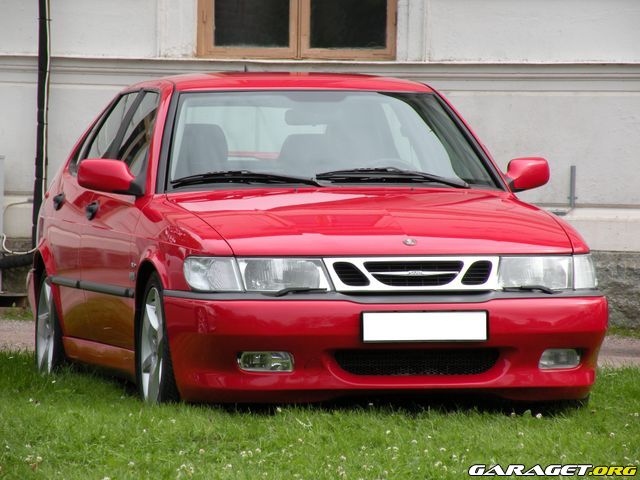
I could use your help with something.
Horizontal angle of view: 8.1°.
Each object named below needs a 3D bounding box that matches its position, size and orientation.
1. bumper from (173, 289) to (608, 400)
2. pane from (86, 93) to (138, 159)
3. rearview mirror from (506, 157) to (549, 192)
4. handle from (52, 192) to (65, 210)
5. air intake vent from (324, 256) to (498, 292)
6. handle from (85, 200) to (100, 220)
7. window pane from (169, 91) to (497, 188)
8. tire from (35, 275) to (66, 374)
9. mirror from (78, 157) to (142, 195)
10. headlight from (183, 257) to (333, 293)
[{"bbox_3d":[0.314,0.399,16.985,1.710,0.410,0.650,0,0,-13],"label":"bumper"},{"bbox_3d":[-0.905,-0.435,19.301,0.050,0.410,0.600,24,-5,-12],"label":"pane"},{"bbox_3d":[0.831,-0.265,18.578,0.250,0.155,0.190,0,0,-13],"label":"rearview mirror"},{"bbox_3d":[-1.134,-0.167,19.486,0.055,0.080,0.200,0,0,-13],"label":"handle"},{"bbox_3d":[0.356,0.124,16.794,0.670,0.140,0.120,0,0,-13],"label":"air intake vent"},{"bbox_3d":[-0.943,-0.128,18.637,0.055,0.085,0.200,0,0,-13],"label":"handle"},{"bbox_3d":[0.016,-0.421,18.280,1.390,0.110,0.710,0,38,-13],"label":"window pane"},{"bbox_3d":[-1.119,0.396,20.003,0.210,0.620,0.620,0,0,-13],"label":"tire"},{"bbox_3d":[-0.847,-0.252,18.197,0.250,0.155,0.190,0,0,-13],"label":"mirror"},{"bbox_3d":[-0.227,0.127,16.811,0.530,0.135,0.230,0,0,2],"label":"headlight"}]

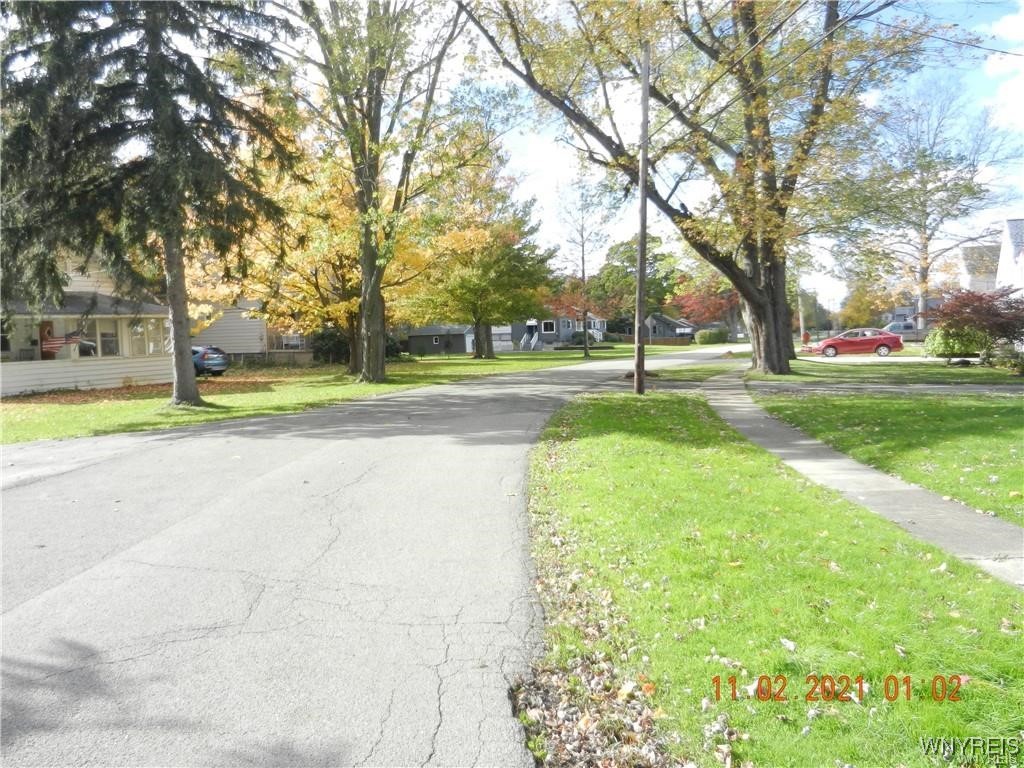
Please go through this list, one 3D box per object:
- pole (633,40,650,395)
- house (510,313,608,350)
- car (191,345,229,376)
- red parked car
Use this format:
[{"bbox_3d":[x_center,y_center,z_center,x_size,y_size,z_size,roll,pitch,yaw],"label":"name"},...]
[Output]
[{"bbox_3d":[3.320,-4.100,18.700,0.260,8.800,0.260,0,5,0],"label":"pole"},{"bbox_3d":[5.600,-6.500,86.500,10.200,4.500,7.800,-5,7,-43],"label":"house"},{"bbox_3d":[-17.950,-1.280,41.200,4.500,1.650,1.820,3,6,28],"label":"car"},{"bbox_3d":[17.500,-2.140,38.100,4.580,1.450,1.800,0,5,-1],"label":"red parked car"}]

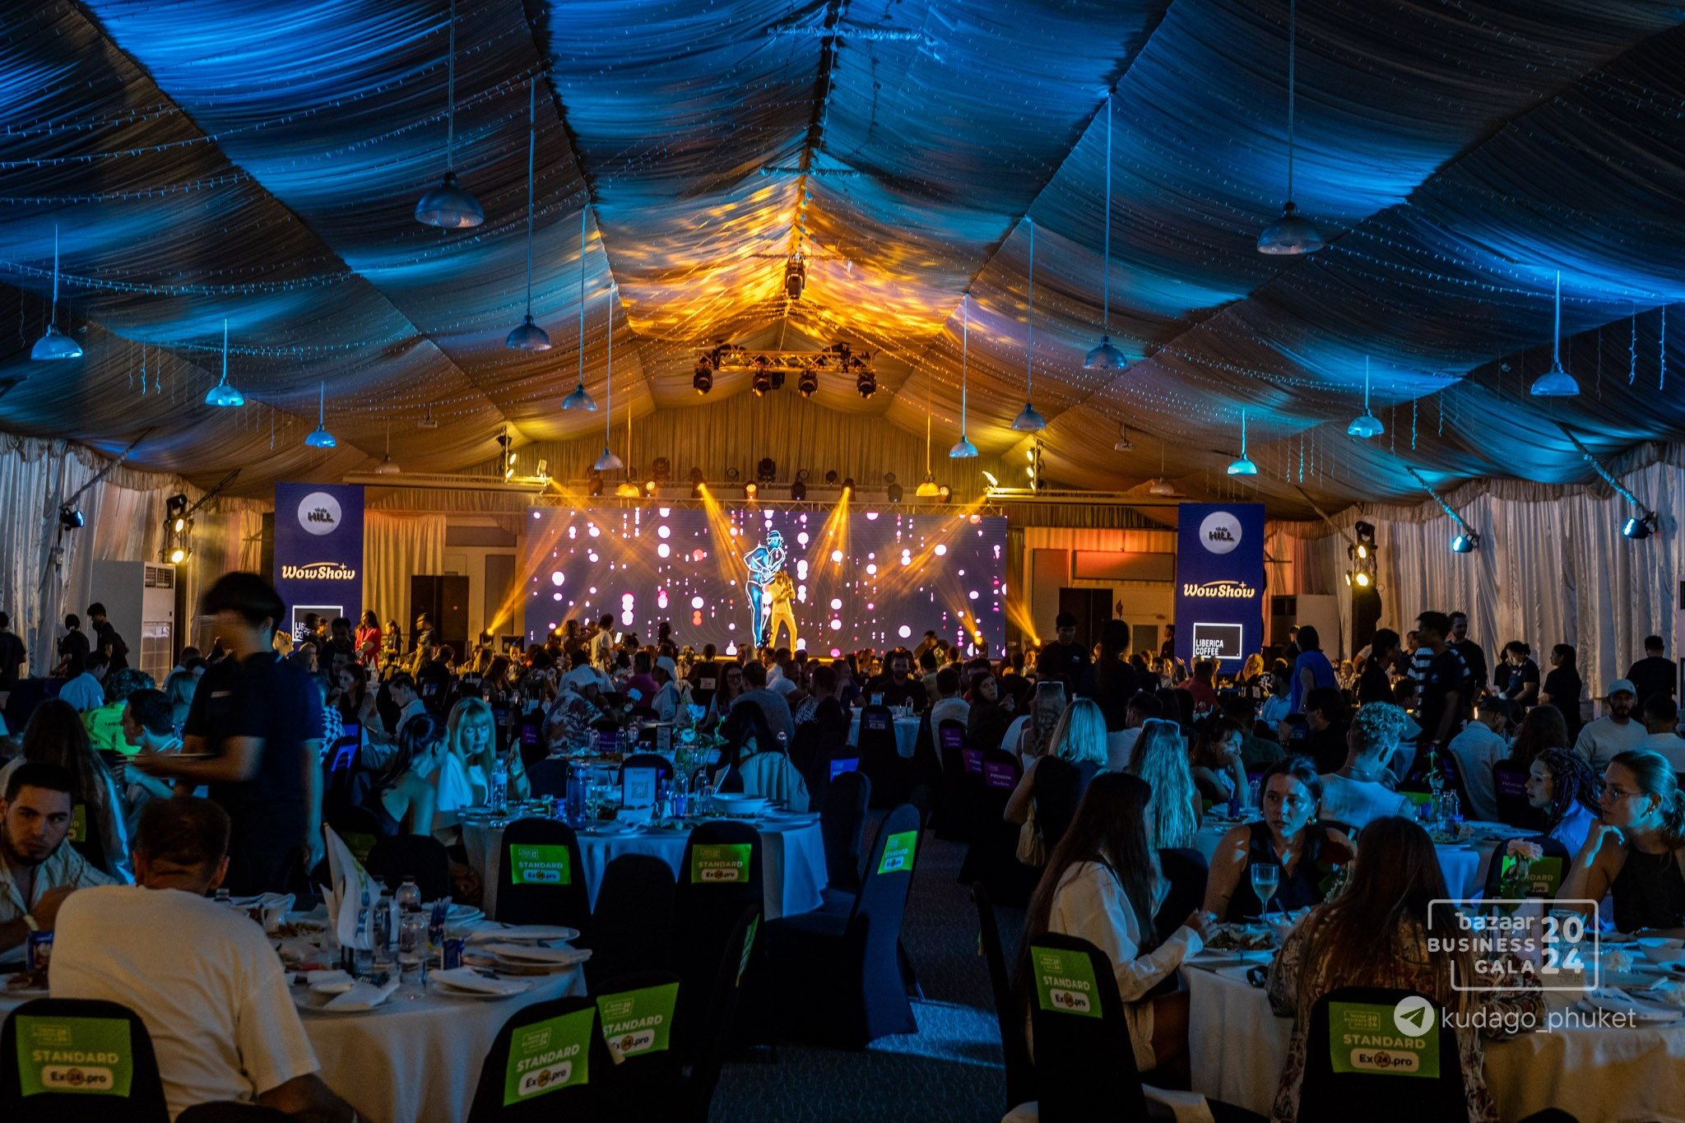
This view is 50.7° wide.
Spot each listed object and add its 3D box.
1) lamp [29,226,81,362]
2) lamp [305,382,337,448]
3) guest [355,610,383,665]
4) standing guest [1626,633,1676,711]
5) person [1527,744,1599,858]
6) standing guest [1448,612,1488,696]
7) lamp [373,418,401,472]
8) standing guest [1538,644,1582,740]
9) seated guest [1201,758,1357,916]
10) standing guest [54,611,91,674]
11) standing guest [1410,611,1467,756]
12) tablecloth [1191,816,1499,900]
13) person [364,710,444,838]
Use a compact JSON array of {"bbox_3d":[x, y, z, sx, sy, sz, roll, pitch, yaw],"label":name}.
[{"bbox_3d":[-7.157,-2.450,16.200,0.435,1.220,0.435,1,-2,-3],"label":"lamp"},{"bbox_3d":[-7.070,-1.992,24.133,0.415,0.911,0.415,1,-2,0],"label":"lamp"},{"bbox_3d":[-7.451,1.576,28.000,0.440,1.570,0.340,0,-2,23],"label":"guest"},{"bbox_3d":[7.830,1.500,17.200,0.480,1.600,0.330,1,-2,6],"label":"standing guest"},{"bbox_3d":[2.659,1.272,6.550,0.750,1.230,0.500,0,-2,28],"label":"person"},{"bbox_3d":[5.771,1.353,16.500,0.500,1.780,0.360,1,-2,0],"label":"standing guest"},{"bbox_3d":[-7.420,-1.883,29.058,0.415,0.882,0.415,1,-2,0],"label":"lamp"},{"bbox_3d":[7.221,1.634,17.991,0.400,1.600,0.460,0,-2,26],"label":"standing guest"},{"bbox_3d":[1.285,1.203,5.220,0.480,1.230,0.620,1,-2,-10],"label":"seated guest"},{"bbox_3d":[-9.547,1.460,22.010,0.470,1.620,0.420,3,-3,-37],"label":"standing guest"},{"bbox_3d":[4.153,1.225,12.400,0.320,1.730,0.460,2,-2,-30],"label":"standing guest"},{"bbox_3d":[2.228,1.536,7.650,1.560,0.750,1.560,1,-2,0],"label":"tablecloth"},{"bbox_3d":[-1.764,1.246,7.650,0.750,1.200,0.480,2,-2,-23],"label":"person"}]

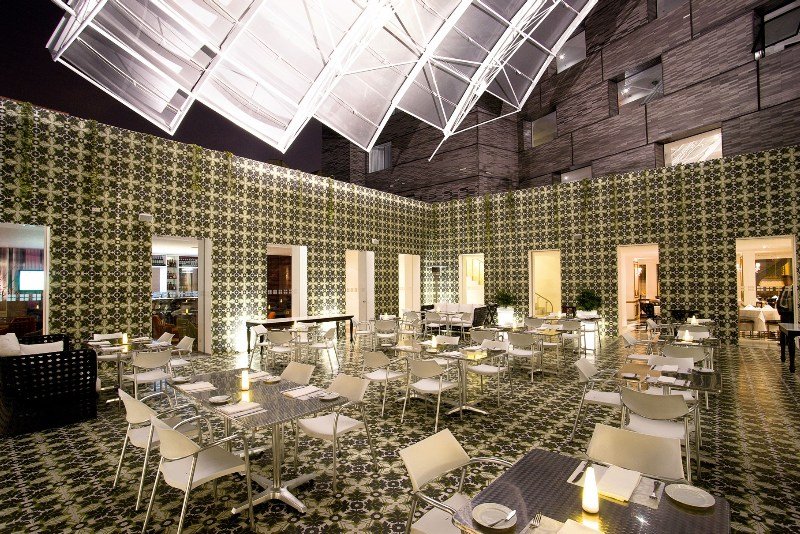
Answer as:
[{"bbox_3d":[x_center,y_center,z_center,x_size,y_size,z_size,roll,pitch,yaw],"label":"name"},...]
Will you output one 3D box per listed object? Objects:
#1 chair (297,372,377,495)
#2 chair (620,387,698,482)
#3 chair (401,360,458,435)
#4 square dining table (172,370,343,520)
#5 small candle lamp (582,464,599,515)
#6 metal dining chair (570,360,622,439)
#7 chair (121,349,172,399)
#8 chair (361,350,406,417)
[{"bbox_3d":[-0.557,1.394,3.300,0.545,0.785,0.525,-2,-3,43],"label":"chair"},{"bbox_3d":[2.223,1.398,3.239,0.545,0.785,0.525,-2,-3,43],"label":"chair"},{"bbox_3d":[0.368,1.434,4.465,0.545,0.785,0.525,-1,-2,41],"label":"chair"},{"bbox_3d":[-1.304,1.420,3.224,1.673,0.726,0.790,-2,-2,41],"label":"square dining table"},{"bbox_3d":[0.792,0.920,1.570,0.066,0.175,0.066,-2,-2,41],"label":"small candle lamp"},{"bbox_3d":[2.173,1.423,4.012,0.525,0.785,0.545,-1,-2,40],"label":"metal dining chair"},{"bbox_3d":[-3.217,1.439,4.840,0.525,0.785,0.545,-1,-2,41],"label":"chair"},{"bbox_3d":[-0.208,1.449,4.955,0.545,0.785,0.525,-2,-3,44],"label":"chair"}]

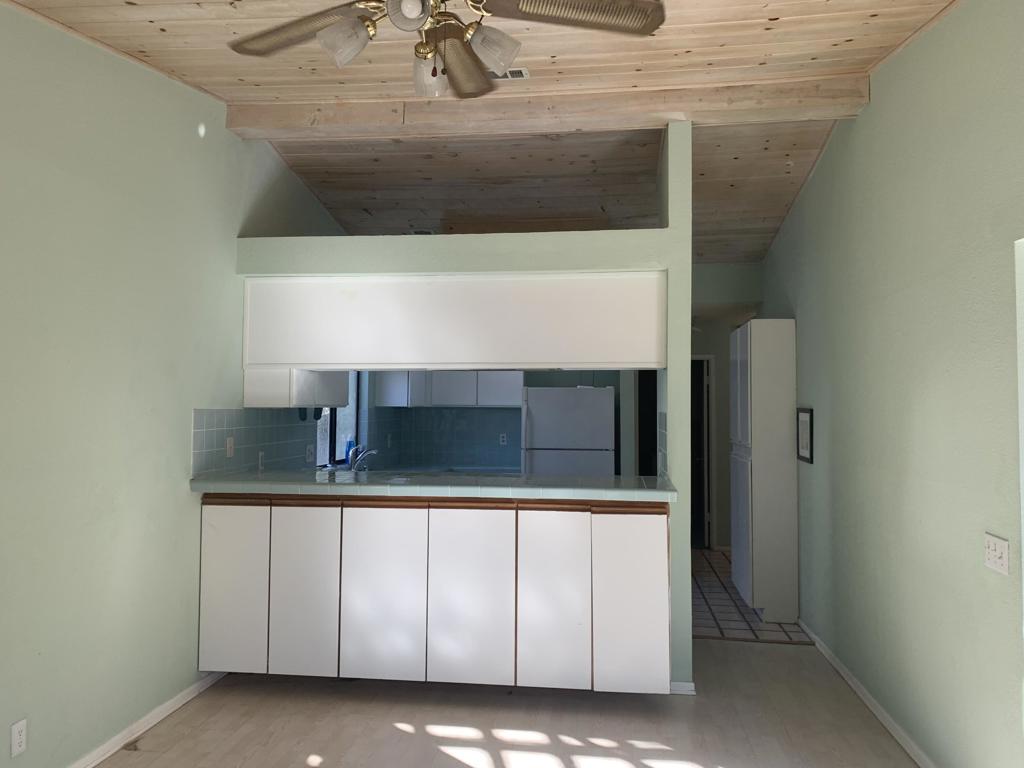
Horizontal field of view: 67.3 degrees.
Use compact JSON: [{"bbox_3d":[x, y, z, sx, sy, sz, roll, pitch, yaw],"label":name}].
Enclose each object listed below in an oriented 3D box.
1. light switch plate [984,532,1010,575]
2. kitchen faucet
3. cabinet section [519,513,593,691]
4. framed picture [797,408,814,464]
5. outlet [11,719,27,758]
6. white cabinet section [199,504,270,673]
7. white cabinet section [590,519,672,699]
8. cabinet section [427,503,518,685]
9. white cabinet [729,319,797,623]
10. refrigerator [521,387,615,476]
[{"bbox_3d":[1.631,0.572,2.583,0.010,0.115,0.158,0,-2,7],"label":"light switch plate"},{"bbox_3d":[-1.195,0.630,6.217,0.200,0.269,0.100,0,-2,7],"label":"kitchen faucet"},{"bbox_3d":[0.235,1.080,4.009,0.369,0.869,0.380,0,-2,7],"label":"cabinet section"},{"bbox_3d":[1.930,0.339,5.054,0.022,0.352,0.320,0,-2,7],"label":"framed picture"},{"bbox_3d":[-1.776,1.279,2.777,0.009,0.114,0.071,0,-2,7],"label":"outlet"},{"bbox_3d":[-1.430,1.078,4.223,0.382,0.869,0.380,0,-2,7],"label":"white cabinet section"},{"bbox_3d":[0.609,1.081,3.962,0.373,0.869,0.380,0,-2,7],"label":"white cabinet section"},{"bbox_3d":[-0.176,1.080,4.062,0.450,0.869,0.380,0,-2,7],"label":"cabinet section"},{"bbox_3d":[1.909,0.619,5.890,0.296,2.126,0.930,0,-2,7],"label":"white cabinet"},{"bbox_3d":[0.558,0.882,7.415,0.850,1.674,0.760,0,-2,7],"label":"refrigerator"}]

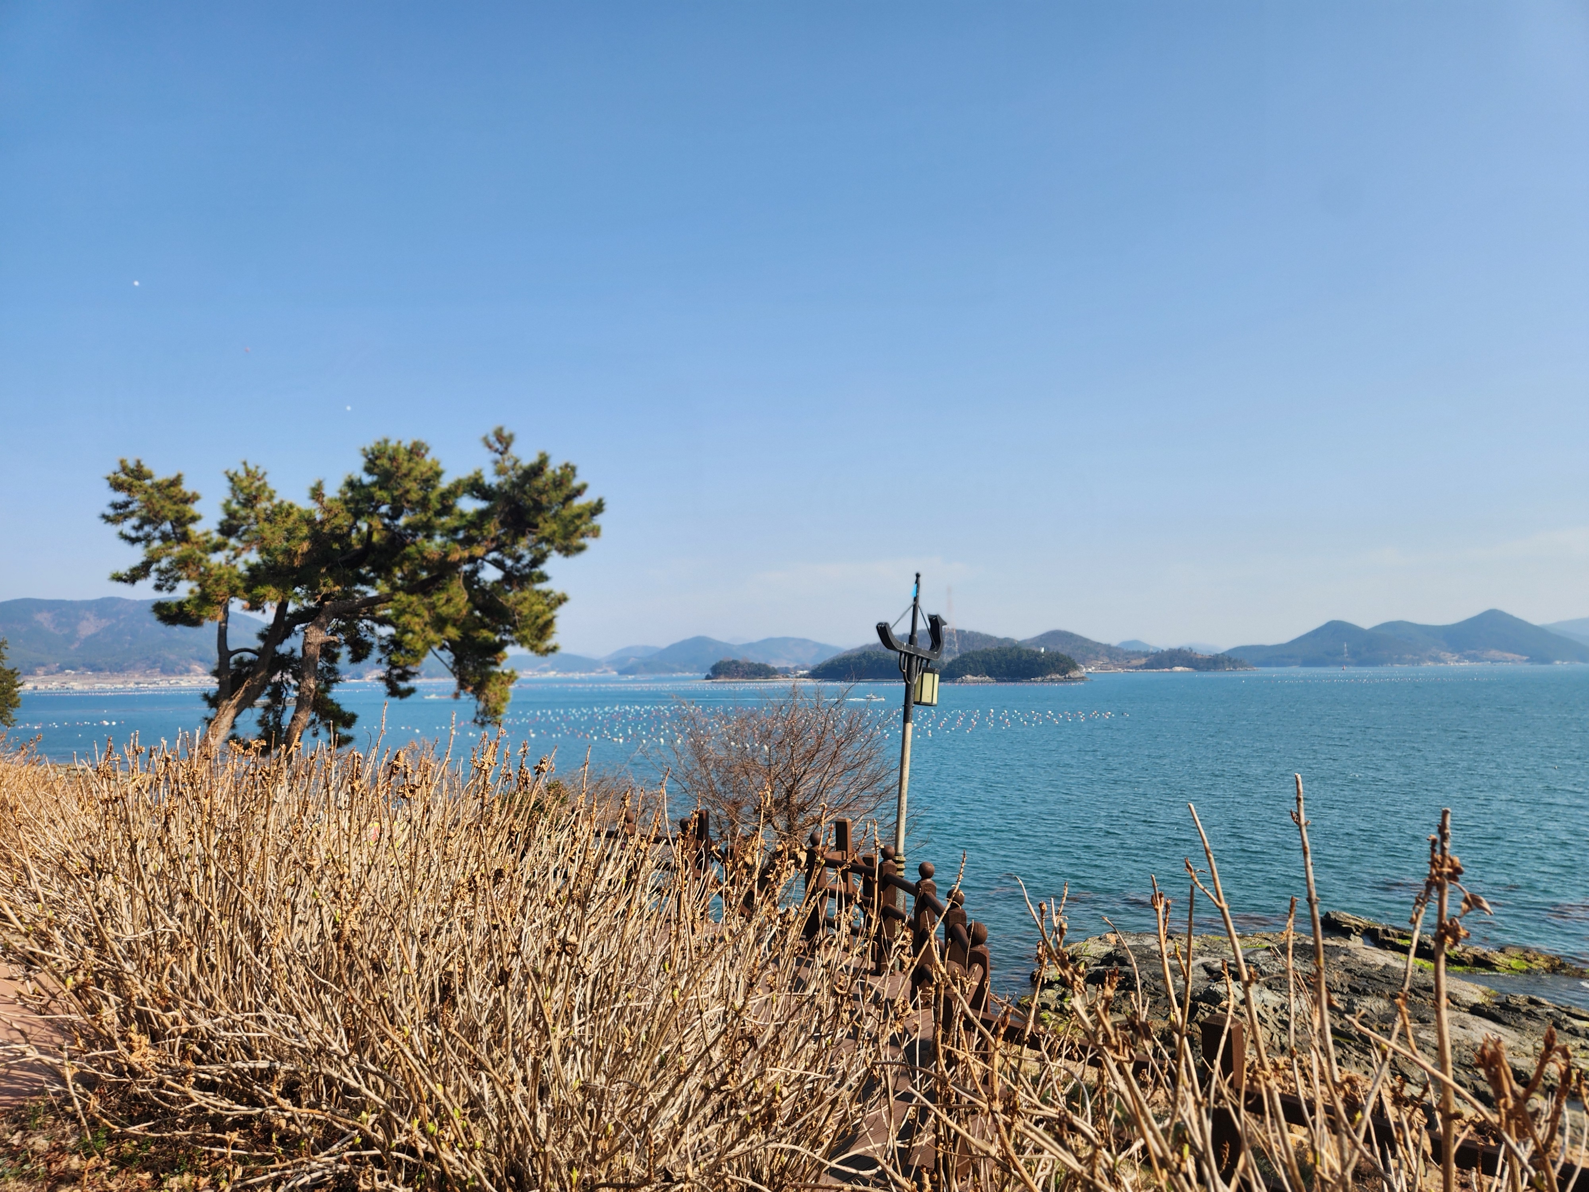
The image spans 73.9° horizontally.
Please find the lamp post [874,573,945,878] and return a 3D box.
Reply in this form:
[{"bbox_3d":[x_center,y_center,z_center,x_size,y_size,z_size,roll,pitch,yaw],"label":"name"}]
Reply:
[{"bbox_3d":[1.100,1.800,10.800,0.300,4.100,0.900,0,-5,41],"label":"lamp post"}]

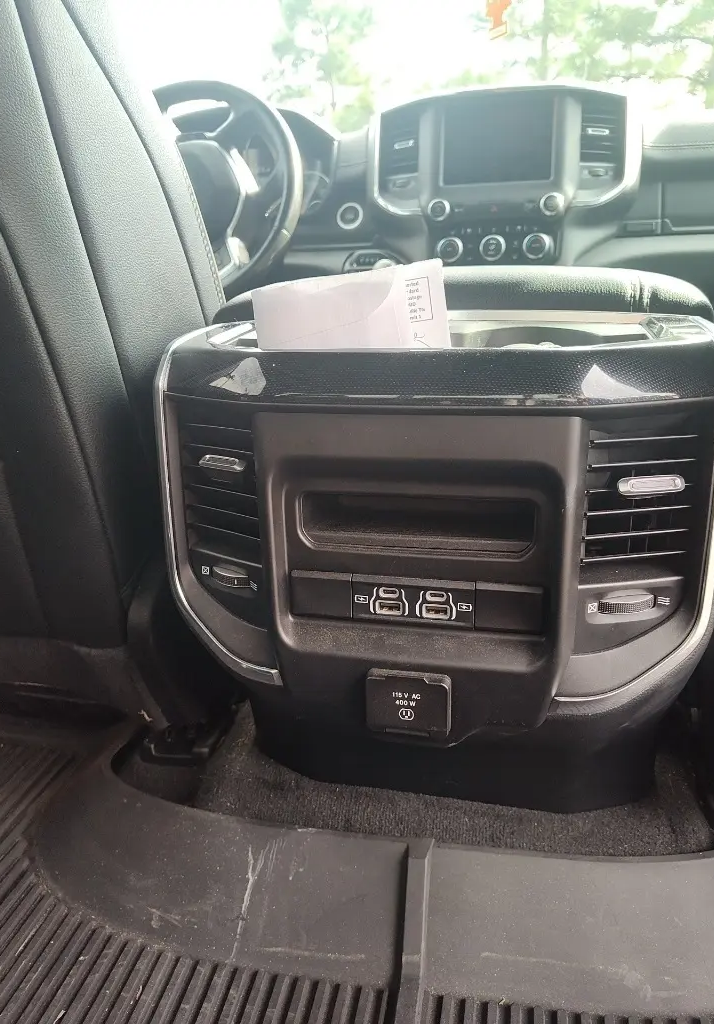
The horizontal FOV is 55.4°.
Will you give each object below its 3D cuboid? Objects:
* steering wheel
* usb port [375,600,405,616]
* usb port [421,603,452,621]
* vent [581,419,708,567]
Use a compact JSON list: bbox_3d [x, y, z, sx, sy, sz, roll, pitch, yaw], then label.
[{"bbox_3d":[-0.266,-0.478,1.062,0.386,0.386,0.090,3,-6,13],"label":"steering wheel"},{"bbox_3d":[0.021,0.059,0.429,0.016,0.009,0.010,3,21,13],"label":"usb port"},{"bbox_3d":[0.050,0.061,0.422,0.016,0.009,0.010,3,21,13],"label":"usb port"},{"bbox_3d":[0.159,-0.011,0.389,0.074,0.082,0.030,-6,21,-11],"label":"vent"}]

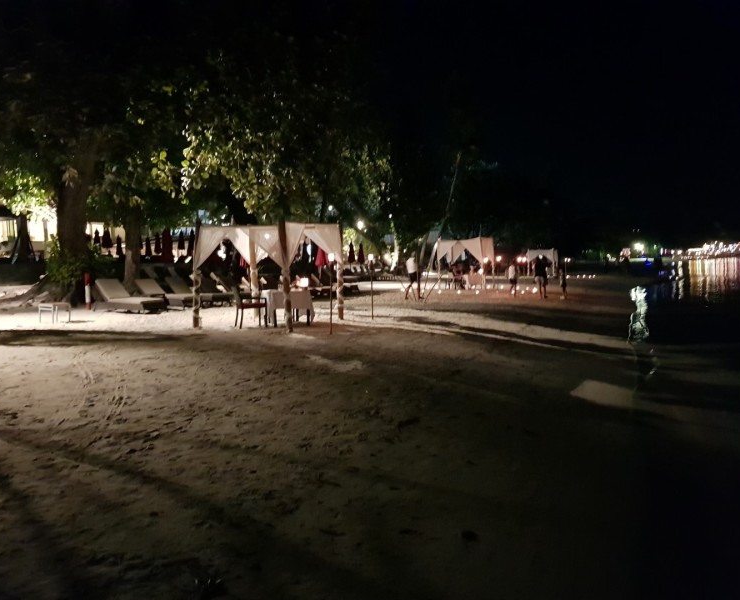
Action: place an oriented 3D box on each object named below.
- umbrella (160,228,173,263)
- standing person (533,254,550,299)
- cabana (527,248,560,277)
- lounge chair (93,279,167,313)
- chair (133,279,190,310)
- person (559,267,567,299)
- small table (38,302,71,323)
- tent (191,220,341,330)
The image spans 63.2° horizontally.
[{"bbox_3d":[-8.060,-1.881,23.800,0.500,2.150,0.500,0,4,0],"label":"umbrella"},{"bbox_3d":[6.736,-0.911,23.600,0.600,1.720,0.450,0,4,-6],"label":"standing person"},{"bbox_3d":[14.784,-3.214,51.500,2.400,2.400,2.400,2,5,23],"label":"cabana"},{"bbox_3d":[-6.847,-0.119,17.006,1.930,0.870,0.730,2,5,26],"label":"lounge chair"},{"bbox_3d":[-6.162,-0.195,18.269,1.930,0.870,0.730,2,5,24],"label":"chair"},{"bbox_3d":[7.304,-0.632,22.755,0.280,1.200,0.320,-1,5,-17],"label":"person"},{"bbox_3d":[-7.515,0.313,14.340,0.480,0.450,0.480,2,5,25],"label":"small table"},{"bbox_3d":[-2.334,-0.596,14.094,2.500,2.300,2.500,2,5,25],"label":"tent"}]

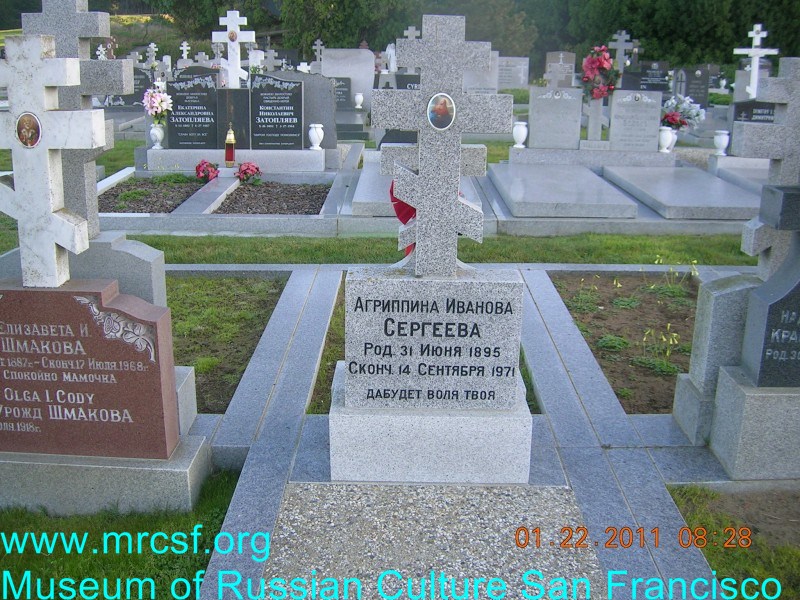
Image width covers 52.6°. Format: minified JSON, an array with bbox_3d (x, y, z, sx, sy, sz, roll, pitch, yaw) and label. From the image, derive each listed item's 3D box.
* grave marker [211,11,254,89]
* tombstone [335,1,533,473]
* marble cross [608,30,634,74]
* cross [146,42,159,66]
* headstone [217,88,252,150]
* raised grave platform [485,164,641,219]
[{"bbox_3d":[-1.621,-2.454,7.948,0.418,0.723,0.110,1,17,0],"label":"grave marker"},{"bbox_3d":[0.109,-0.128,2.573,0.655,1.464,0.240,1,18,1],"label":"tombstone"},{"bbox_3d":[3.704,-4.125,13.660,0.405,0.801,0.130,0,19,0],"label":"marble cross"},{"bbox_3d":[-7.189,-7.131,23.566,0.326,0.668,0.120,1,17,0],"label":"cross"},{"bbox_3d":[-1.783,-1.960,8.757,0.350,0.639,0.160,1,18,0],"label":"headstone"},{"bbox_3d":[1.339,-0.975,7.050,0.933,0.100,1.803,0,19,0],"label":"raised grave platform"}]

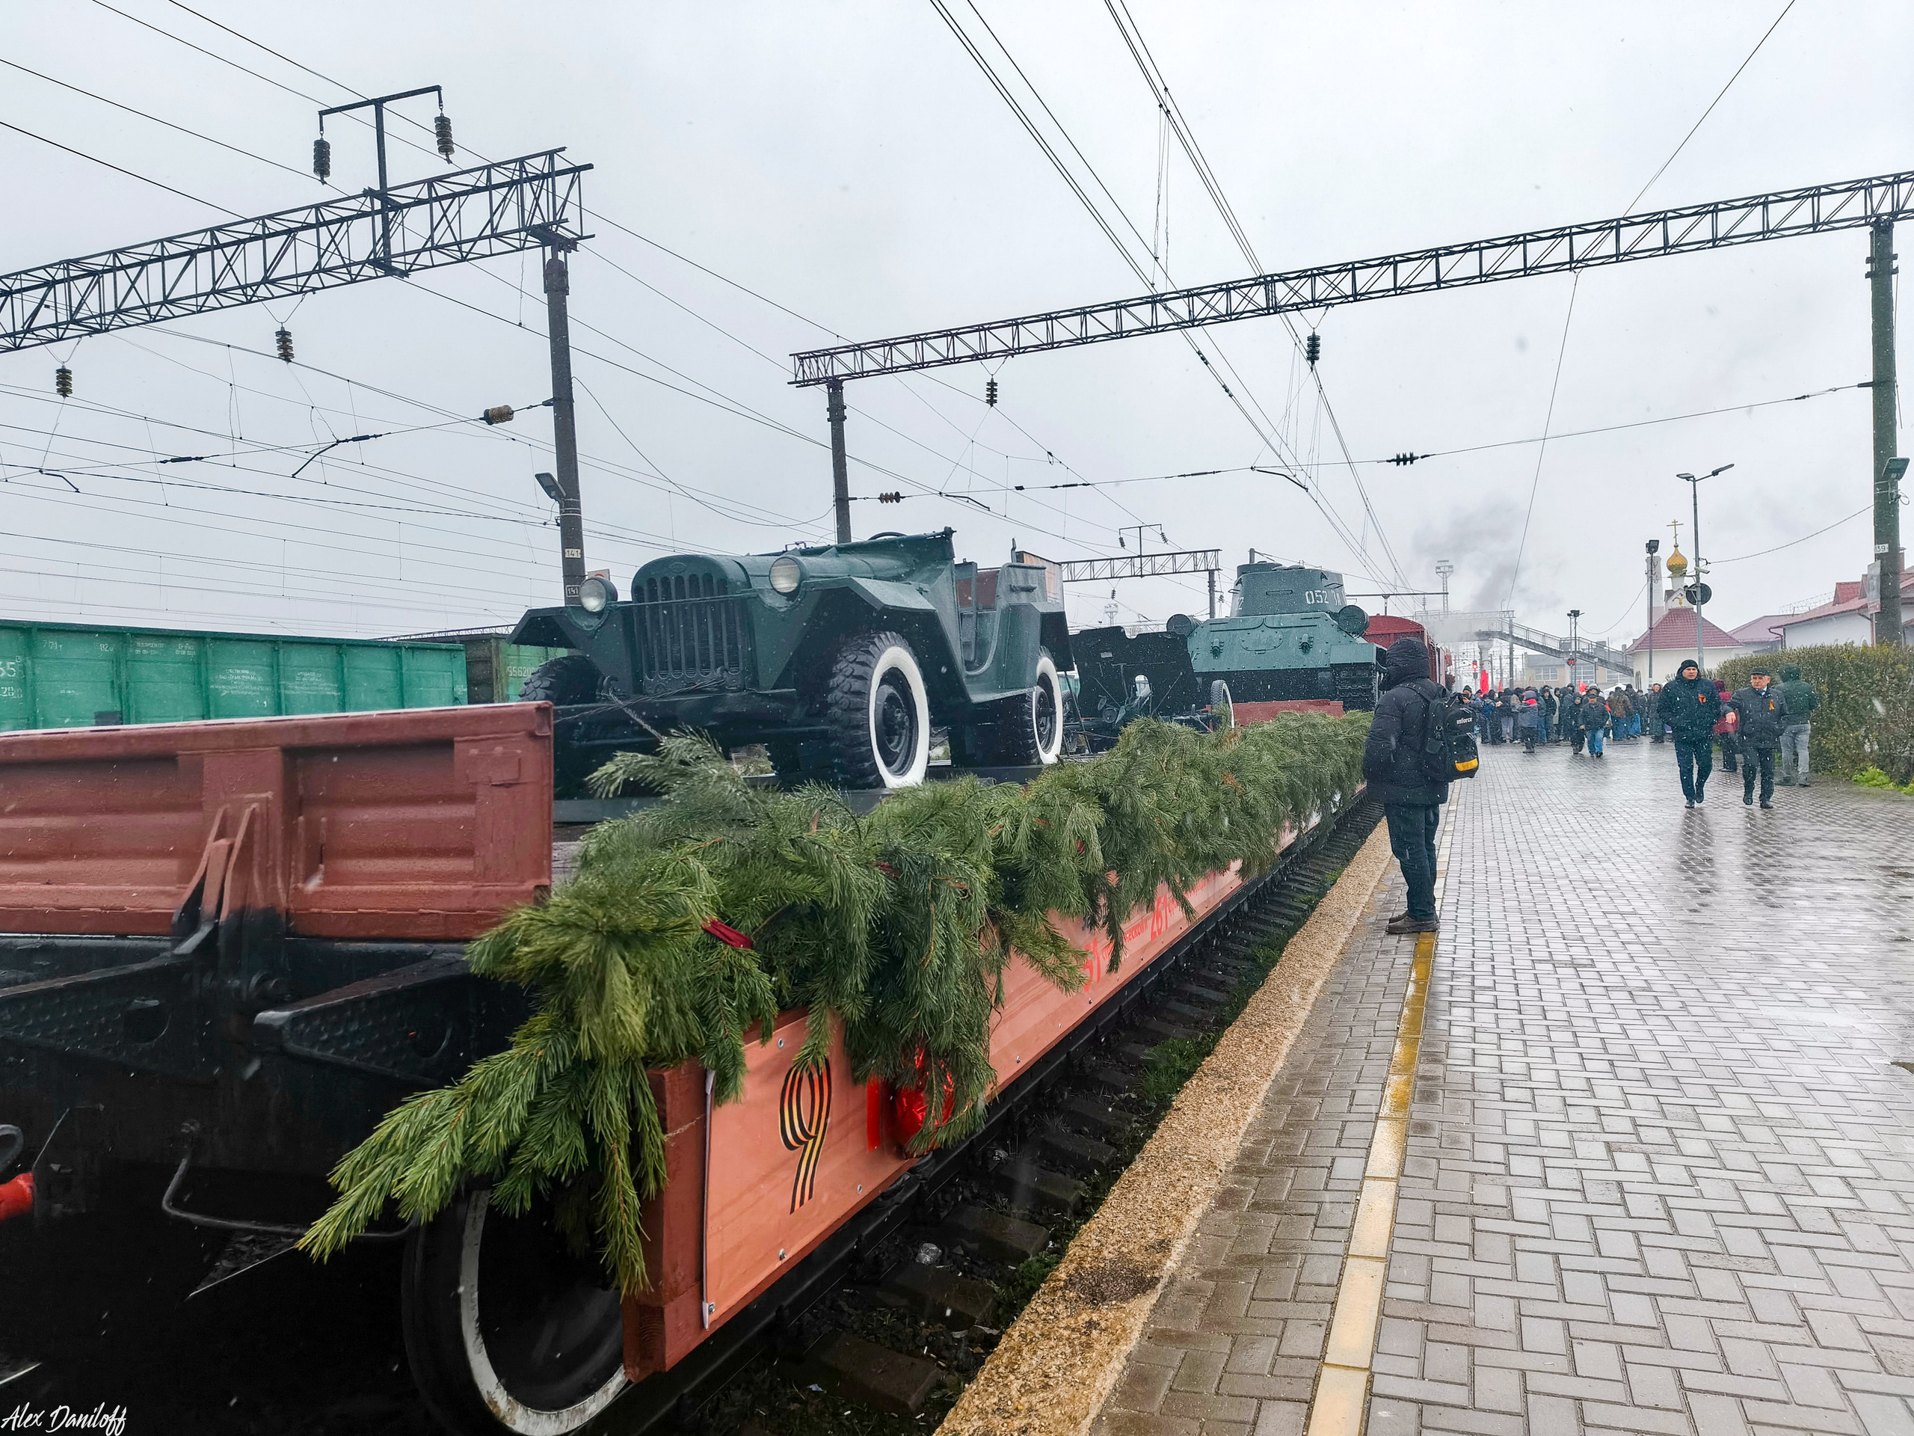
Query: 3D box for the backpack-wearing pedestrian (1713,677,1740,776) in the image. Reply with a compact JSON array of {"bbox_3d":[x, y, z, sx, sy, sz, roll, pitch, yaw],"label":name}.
[{"bbox_3d":[13.380,0.128,22.188,0.460,1.588,0.520,-3,0,19],"label":"backpack-wearing pedestrian"}]

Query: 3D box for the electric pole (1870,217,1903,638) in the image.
[{"bbox_3d":[16.734,-4.103,22.900,0.420,9.731,0.420,-3,0,22],"label":"electric pole"}]

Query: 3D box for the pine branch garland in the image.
[{"bbox_3d":[1.820,0.452,8.442,0.750,1.000,14.000,-2,0,22],"label":"pine branch garland"}]

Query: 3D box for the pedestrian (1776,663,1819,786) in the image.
[{"bbox_3d":[12.029,0.084,18.323,0.580,1.743,0.420,-3,0,36],"label":"pedestrian"}]

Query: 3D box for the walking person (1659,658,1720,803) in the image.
[{"bbox_3d":[8.955,0.194,15.594,0.640,1.803,0.450,-3,0,26],"label":"walking person"}]

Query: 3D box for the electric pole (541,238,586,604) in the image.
[{"bbox_3d":[-6.358,-2.830,21.000,0.420,10.199,0.420,-3,0,22],"label":"electric pole"}]

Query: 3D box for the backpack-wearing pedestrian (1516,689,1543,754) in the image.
[{"bbox_3d":[14.429,0.094,32.000,0.580,1.660,0.480,-2,0,22],"label":"backpack-wearing pedestrian"}]

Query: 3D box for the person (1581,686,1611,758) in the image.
[{"bbox_3d":[14.412,0.130,28.819,0.580,1.516,0.420,-3,0,25],"label":"person"}]

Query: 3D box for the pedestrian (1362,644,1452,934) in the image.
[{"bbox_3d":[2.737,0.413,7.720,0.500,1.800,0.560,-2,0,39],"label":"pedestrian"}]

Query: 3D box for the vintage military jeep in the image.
[{"bbox_3d":[-0.658,-0.319,6.897,1.780,1.330,3.350,-2,0,22],"label":"vintage military jeep"}]

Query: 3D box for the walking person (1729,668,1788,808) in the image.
[{"bbox_3d":[9.683,0.244,15.350,0.620,1.700,0.450,-2,0,22],"label":"walking person"}]

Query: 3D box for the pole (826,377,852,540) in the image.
[{"bbox_3d":[-2.619,-2.951,30.100,0.420,10.157,0.420,-3,0,22],"label":"pole"}]

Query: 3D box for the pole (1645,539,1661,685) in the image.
[{"bbox_3d":[22.936,-2.685,41.997,0.400,6.500,0.350,-2,0,22],"label":"pole"}]

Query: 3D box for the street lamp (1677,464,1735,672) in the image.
[{"bbox_3d":[20.813,-3.109,34.997,0.900,7.500,1.900,-2,0,-23],"label":"street lamp"}]

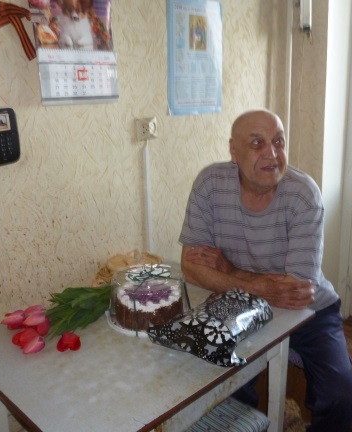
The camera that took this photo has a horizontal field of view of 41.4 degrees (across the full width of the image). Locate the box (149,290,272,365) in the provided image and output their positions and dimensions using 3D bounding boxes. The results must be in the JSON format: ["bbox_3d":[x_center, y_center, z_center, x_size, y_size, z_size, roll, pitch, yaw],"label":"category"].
[{"bbox_3d":[0.144,0.297,1.367,0.310,0.085,0.260,-16,20,-42],"label":"box"}]

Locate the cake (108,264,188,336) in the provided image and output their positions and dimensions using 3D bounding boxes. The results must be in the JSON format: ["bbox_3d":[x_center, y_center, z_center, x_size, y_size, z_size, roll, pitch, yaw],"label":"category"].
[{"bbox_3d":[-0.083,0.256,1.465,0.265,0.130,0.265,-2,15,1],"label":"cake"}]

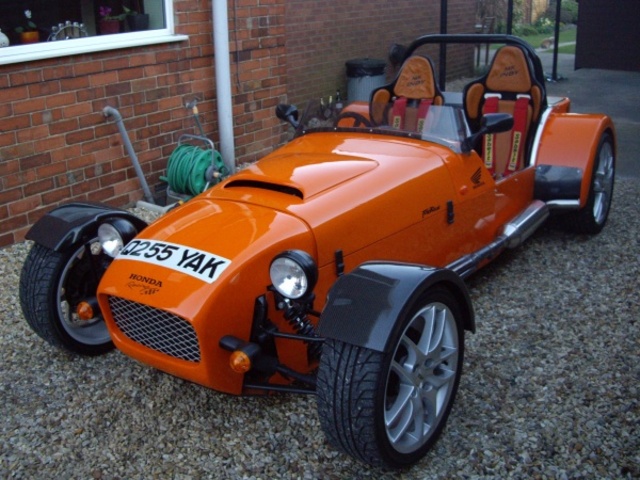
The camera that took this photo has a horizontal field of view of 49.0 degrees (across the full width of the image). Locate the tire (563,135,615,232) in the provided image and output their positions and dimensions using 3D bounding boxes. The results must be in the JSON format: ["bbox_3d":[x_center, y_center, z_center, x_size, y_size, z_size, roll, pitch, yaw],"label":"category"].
[{"bbox_3d":[1.432,-0.303,3.797,0.210,0.550,0.550,10,23,33],"label":"tire"}]

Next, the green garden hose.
[{"bbox_3d":[-0.851,-0.471,4.762,0.270,0.320,0.320,12,24,32],"label":"green garden hose"}]

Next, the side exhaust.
[{"bbox_3d":[0.831,-0.010,3.190,0.120,0.125,1.160,10,21,34],"label":"side exhaust"}]

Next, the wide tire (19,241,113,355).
[{"bbox_3d":[-0.891,0.180,2.752,0.210,0.550,0.550,11,23,34],"label":"wide tire"}]

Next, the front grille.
[{"bbox_3d":[-0.500,0.262,2.137,0.360,0.170,0.050,10,23,33],"label":"front grille"}]

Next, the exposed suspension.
[{"bbox_3d":[-0.029,0.294,2.179,0.080,0.300,0.080,-38,-6,39],"label":"exposed suspension"}]

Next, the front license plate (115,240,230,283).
[{"bbox_3d":[-0.453,0.065,2.212,0.450,0.030,0.107,10,44,34],"label":"front license plate"}]

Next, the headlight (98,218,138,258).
[{"bbox_3d":[-0.692,-0.018,2.475,0.143,0.143,0.115,10,23,33],"label":"headlight"}]

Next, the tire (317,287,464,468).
[{"bbox_3d":[0.231,0.388,2.110,0.204,0.582,0.582,13,24,34],"label":"tire"}]

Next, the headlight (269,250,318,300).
[{"bbox_3d":[-0.067,0.098,2.070,0.142,0.142,0.120,13,24,33],"label":"headlight"}]

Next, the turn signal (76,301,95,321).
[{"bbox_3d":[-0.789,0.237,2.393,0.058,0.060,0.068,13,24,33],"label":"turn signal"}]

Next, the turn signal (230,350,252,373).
[{"bbox_3d":[-0.220,0.337,1.965,0.056,0.058,0.056,10,23,33],"label":"turn signal"}]

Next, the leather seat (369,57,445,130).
[{"bbox_3d":[0.436,-0.593,3.871,0.460,0.790,0.530,13,24,33],"label":"leather seat"}]

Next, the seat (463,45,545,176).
[{"bbox_3d":[0.845,-0.499,3.503,0.440,0.860,0.600,10,23,33],"label":"seat"}]

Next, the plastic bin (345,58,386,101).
[{"bbox_3d":[0.557,-1.756,8.312,0.470,0.680,0.470,-2,19,1],"label":"plastic bin"}]

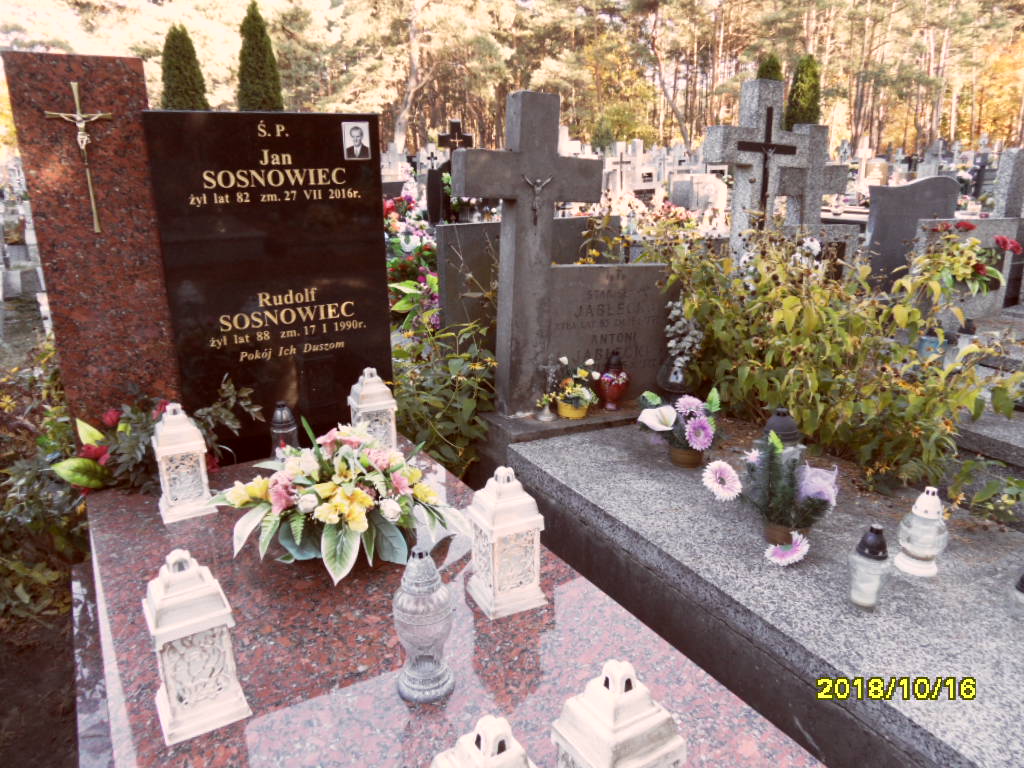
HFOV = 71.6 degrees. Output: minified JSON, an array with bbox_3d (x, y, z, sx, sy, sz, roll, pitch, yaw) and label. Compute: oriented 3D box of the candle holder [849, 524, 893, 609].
[{"bbox_3d":[0.815,0.410,1.613,0.097,0.190,0.097,-11,20,-30],"label":"candle holder"}]

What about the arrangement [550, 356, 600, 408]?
[{"bbox_3d":[0.237,0.008,2.670,0.190,0.225,0.165,-11,20,-30],"label":"arrangement"}]

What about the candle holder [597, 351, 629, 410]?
[{"bbox_3d":[0.365,-0.014,2.566,0.099,0.205,0.099,0,18,0],"label":"candle holder"}]

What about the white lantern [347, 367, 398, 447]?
[{"bbox_3d":[-0.416,0.090,2.134,0.126,0.293,0.126,-9,20,-26],"label":"white lantern"}]

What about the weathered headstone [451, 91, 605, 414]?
[{"bbox_3d":[0.052,-0.458,2.658,0.580,1.150,0.110,-7,19,-30],"label":"weathered headstone"}]

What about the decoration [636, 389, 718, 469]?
[{"bbox_3d":[0.516,0.136,2.165,0.232,0.231,0.172,1,18,2],"label":"decoration"}]

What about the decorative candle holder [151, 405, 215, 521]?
[{"bbox_3d":[-0.953,0.208,2.041,0.142,0.326,0.142,-11,20,-30],"label":"decorative candle holder"}]

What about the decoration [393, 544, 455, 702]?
[{"bbox_3d":[-0.151,0.394,1.192,0.102,0.266,0.102,0,18,0],"label":"decoration"}]

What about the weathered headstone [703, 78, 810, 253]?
[{"bbox_3d":[1.110,-0.778,3.312,0.570,1.170,0.110,-11,20,-30],"label":"weathered headstone"}]

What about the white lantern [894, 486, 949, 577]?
[{"bbox_3d":[1.020,0.353,1.762,0.124,0.210,0.124,-11,20,-30],"label":"white lantern"}]

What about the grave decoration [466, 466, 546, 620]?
[{"bbox_3d":[-0.013,0.302,1.440,0.126,0.293,0.126,-9,20,-26],"label":"grave decoration"}]

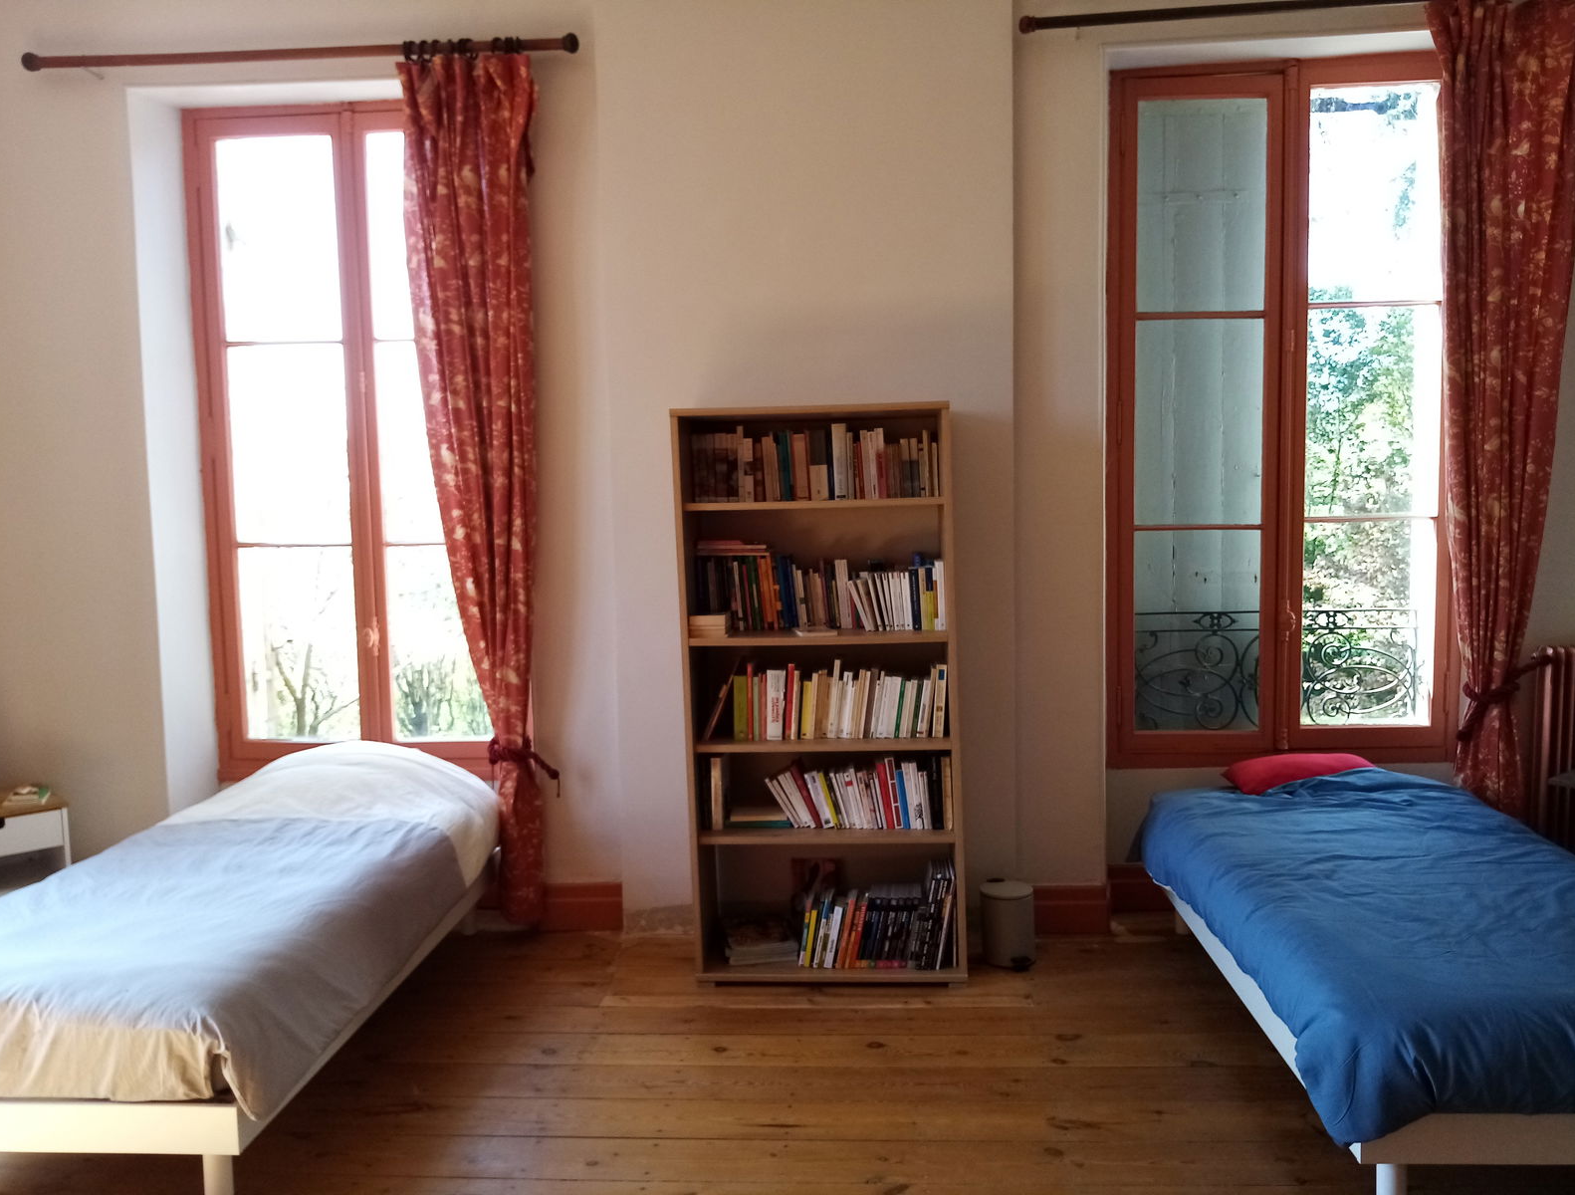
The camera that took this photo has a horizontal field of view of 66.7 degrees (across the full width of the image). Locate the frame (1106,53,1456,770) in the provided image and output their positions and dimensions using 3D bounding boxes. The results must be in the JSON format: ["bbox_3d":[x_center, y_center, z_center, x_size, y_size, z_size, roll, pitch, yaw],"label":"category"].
[{"bbox_3d":[1.744,-0.618,4.227,1.224,2.450,0.090,-1,5,3],"label":"frame"}]

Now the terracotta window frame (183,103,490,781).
[{"bbox_3d":[-1.553,-0.543,4.418,1.229,2.465,0.090,-1,5,3],"label":"terracotta window frame"}]

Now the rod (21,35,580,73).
[{"bbox_3d":[-1.629,-1.807,3.974,1.894,0.065,0.065,-1,5,3],"label":"rod"}]

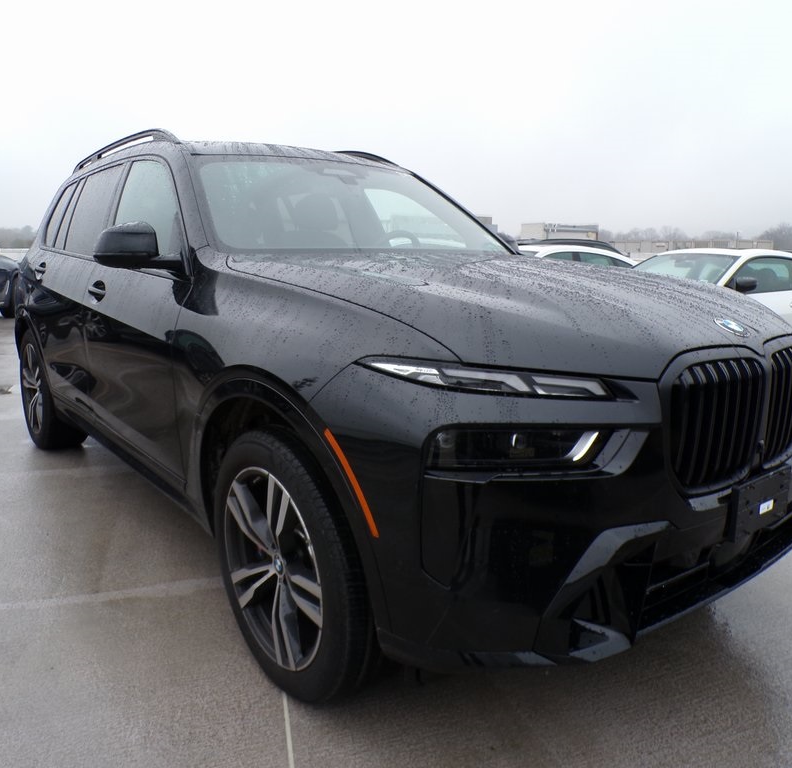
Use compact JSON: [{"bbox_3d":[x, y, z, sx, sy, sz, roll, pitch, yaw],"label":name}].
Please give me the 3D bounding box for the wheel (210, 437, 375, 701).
[{"bbox_3d":[-0.266,0.521,2.150,0.285,0.780,0.780,-8,14,-37],"label":"wheel"}]

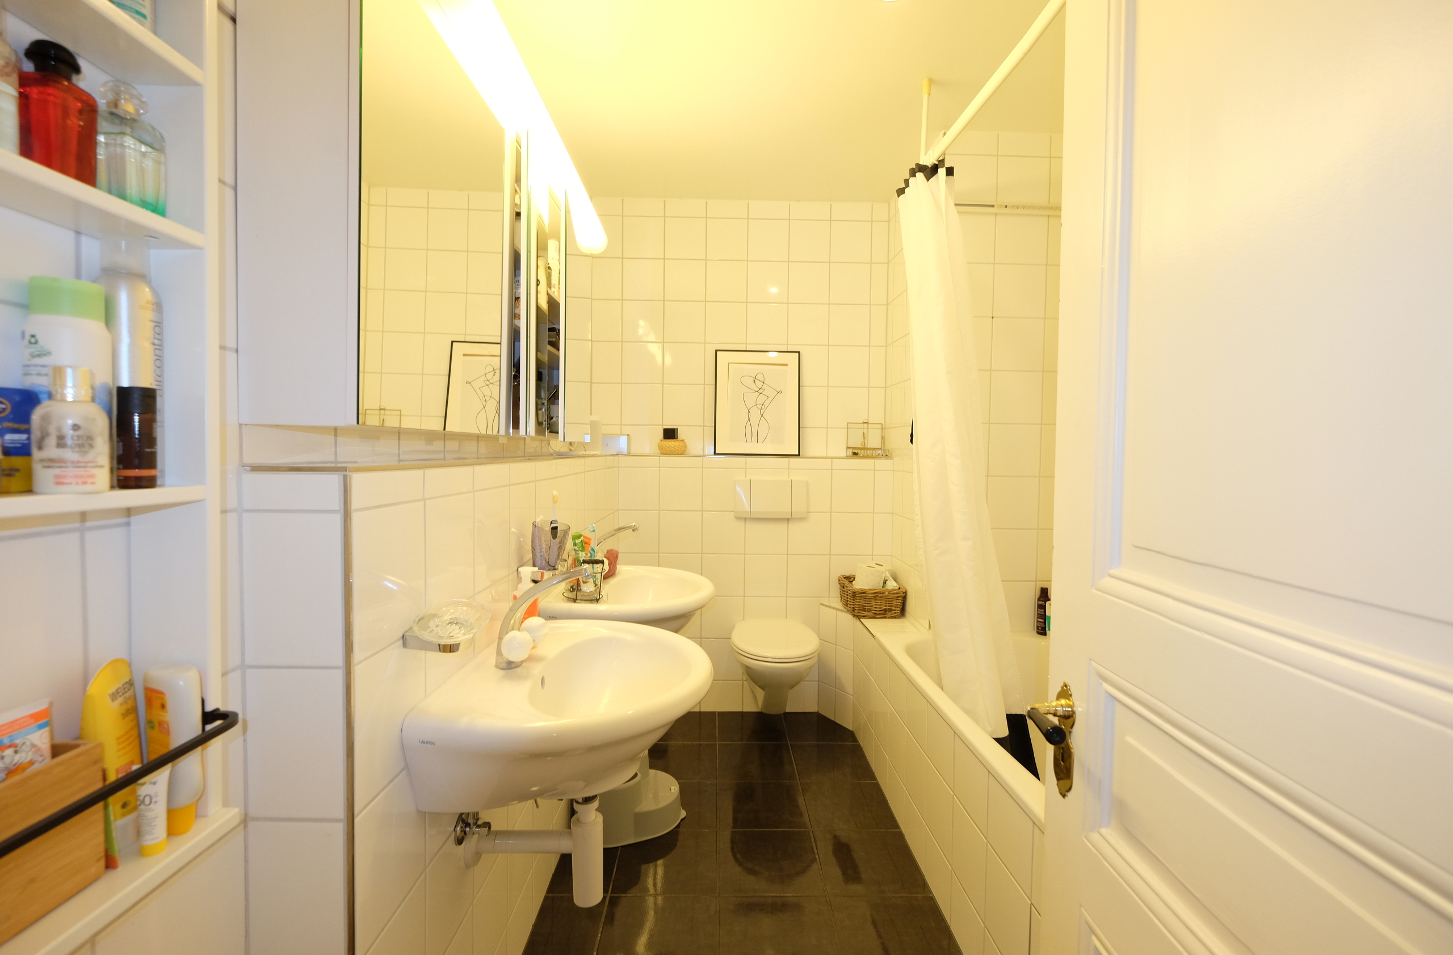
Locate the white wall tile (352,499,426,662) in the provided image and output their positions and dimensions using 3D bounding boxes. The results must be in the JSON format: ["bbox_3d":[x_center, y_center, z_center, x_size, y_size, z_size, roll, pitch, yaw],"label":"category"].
[{"bbox_3d":[-0.476,0.136,0.860,0.010,0.198,0.184,1,2,-1],"label":"white wall tile"}]

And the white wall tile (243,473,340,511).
[{"bbox_3d":[-0.547,0.017,0.767,0.121,0.048,0.011,1,3,-1],"label":"white wall tile"}]

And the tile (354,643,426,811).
[{"bbox_3d":[-0.484,0.338,0.871,0.011,0.197,0.190,1,3,-1],"label":"tile"}]

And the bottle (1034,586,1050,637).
[{"bbox_3d":[1.194,0.504,2.281,0.043,0.186,0.053,-1,3,-38],"label":"bottle"}]

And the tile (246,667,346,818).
[{"bbox_3d":[-0.545,0.337,0.772,0.120,0.197,0.010,1,2,-1],"label":"tile"}]

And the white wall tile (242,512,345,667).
[{"bbox_3d":[-0.540,0.140,0.763,0.120,0.196,0.010,1,2,-1],"label":"white wall tile"}]

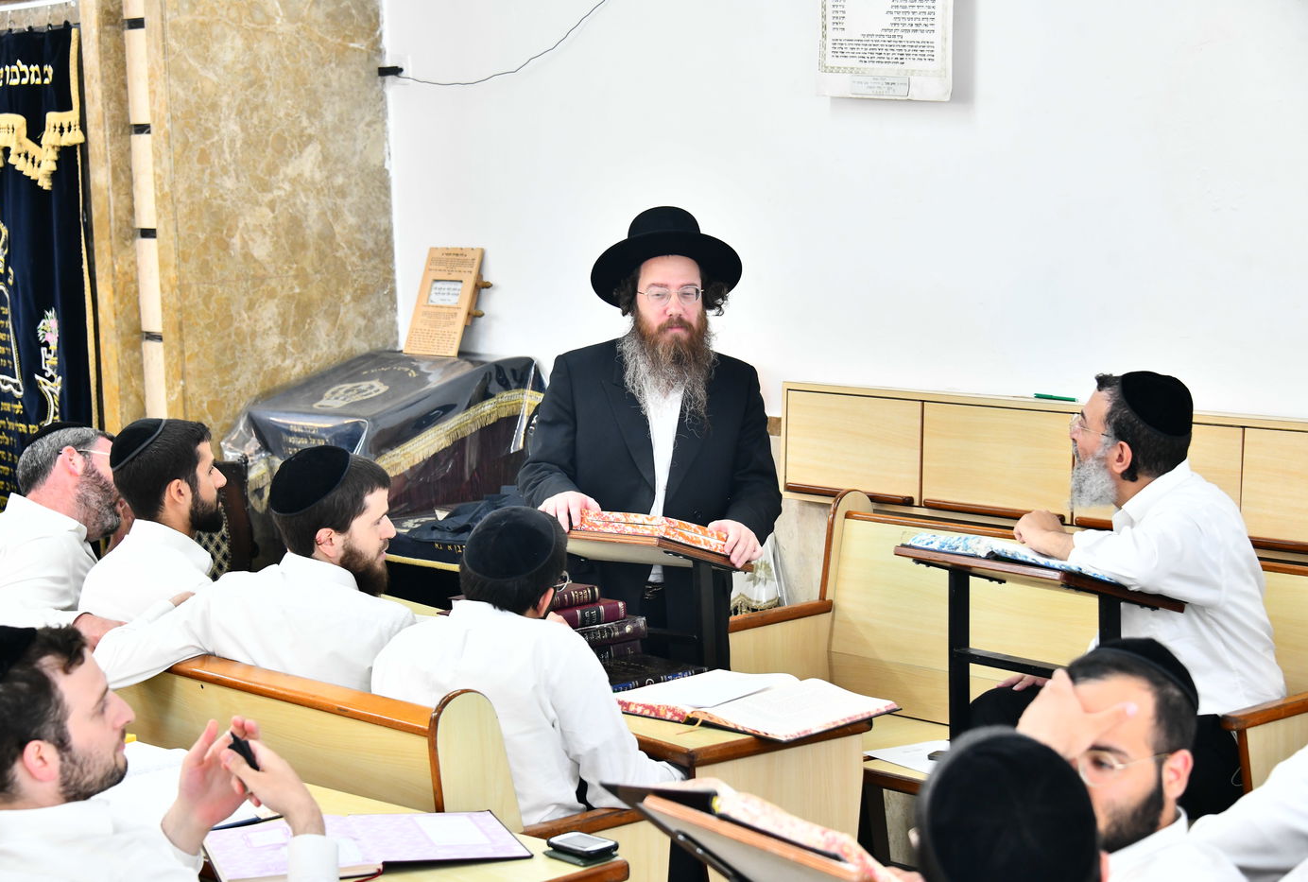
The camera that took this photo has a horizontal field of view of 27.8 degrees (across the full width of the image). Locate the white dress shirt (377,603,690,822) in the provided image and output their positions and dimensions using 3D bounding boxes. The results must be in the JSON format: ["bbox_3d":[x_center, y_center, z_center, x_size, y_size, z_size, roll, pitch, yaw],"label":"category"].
[{"bbox_3d":[-0.215,0.478,4.420,0.480,0.540,0.380,5,8,38],"label":"white dress shirt"}]

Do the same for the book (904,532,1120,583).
[{"bbox_3d":[0.735,0.234,5.113,0.290,0.050,0.420,14,-4,-41],"label":"book"}]

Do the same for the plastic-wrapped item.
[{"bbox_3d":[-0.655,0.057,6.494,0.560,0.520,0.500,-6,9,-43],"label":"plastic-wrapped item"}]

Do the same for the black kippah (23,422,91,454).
[{"bbox_3d":[-1.188,-0.010,5.250,0.155,0.060,0.155,-17,-7,-6],"label":"black kippah"}]

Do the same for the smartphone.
[{"bbox_3d":[-0.104,0.589,3.835,0.066,0.014,0.100,-6,9,-43],"label":"smartphone"}]

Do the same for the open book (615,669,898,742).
[{"bbox_3d":[0.188,0.480,5.010,0.470,0.050,0.370,5,8,38],"label":"open book"}]

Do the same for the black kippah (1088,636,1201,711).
[{"bbox_3d":[0.679,0.306,3.580,0.165,0.065,0.165,44,-20,-31],"label":"black kippah"}]

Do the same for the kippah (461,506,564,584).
[{"bbox_3d":[-0.239,0.151,4.300,0.160,0.065,0.160,-7,44,7],"label":"kippah"}]

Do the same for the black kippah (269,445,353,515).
[{"bbox_3d":[-0.608,0.060,4.650,0.165,0.070,0.165,-36,24,-12],"label":"black kippah"}]

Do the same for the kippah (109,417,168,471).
[{"bbox_3d":[-0.990,0.000,5.050,0.150,0.062,0.150,-45,8,-6],"label":"kippah"}]

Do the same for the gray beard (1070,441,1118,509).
[{"bbox_3d":[0.804,0.064,4.850,0.105,0.125,0.130,9,9,19],"label":"gray beard"}]

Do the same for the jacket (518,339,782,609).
[{"bbox_3d":[-0.010,0.140,5.830,0.580,0.740,0.400,-1,7,7],"label":"jacket"}]

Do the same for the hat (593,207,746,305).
[{"bbox_3d":[0.028,-0.420,5.870,0.335,0.140,0.360,-3,-24,0],"label":"hat"}]

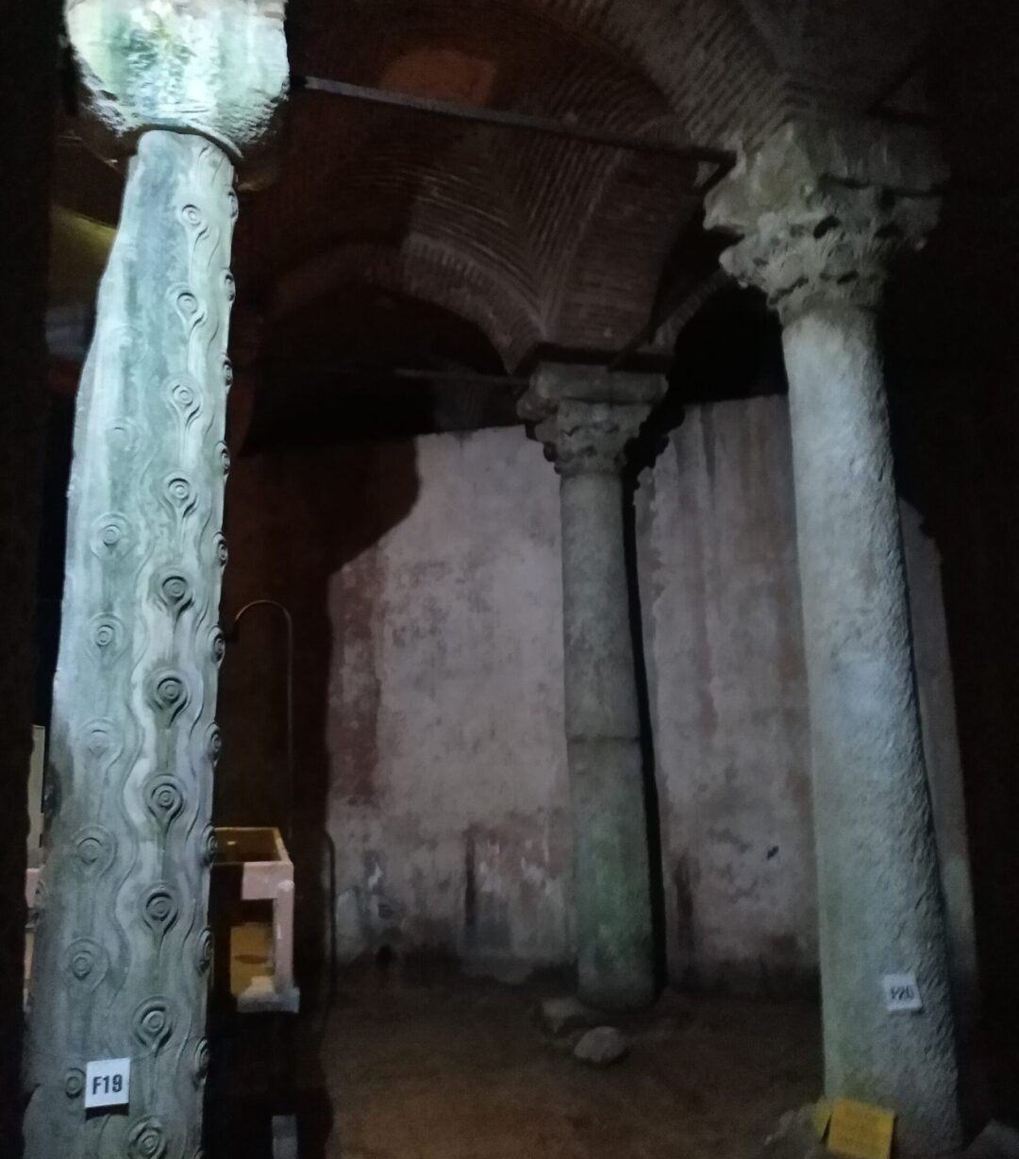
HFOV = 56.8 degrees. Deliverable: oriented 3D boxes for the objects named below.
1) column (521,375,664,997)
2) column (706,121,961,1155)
[{"bbox_3d":[1.070,1.187,11.270,1.380,7.100,1.380,2,-11,-18],"label":"column"},{"bbox_3d":[2.527,0.275,6.880,1.220,7.000,1.220,2,-11,-18],"label":"column"}]

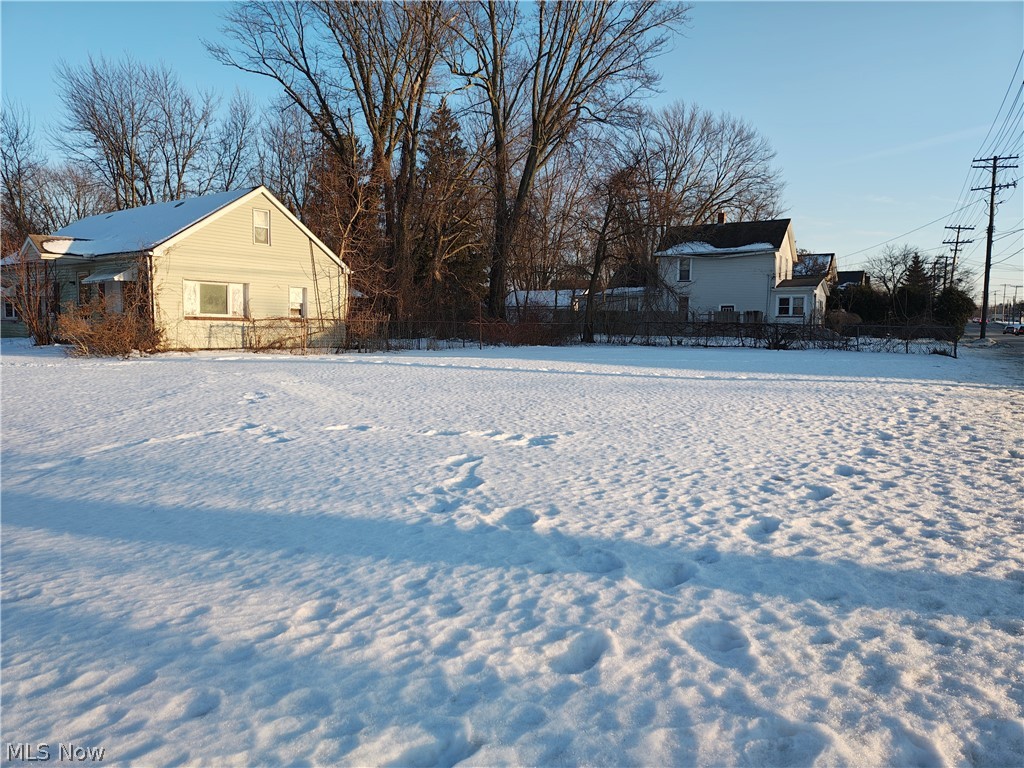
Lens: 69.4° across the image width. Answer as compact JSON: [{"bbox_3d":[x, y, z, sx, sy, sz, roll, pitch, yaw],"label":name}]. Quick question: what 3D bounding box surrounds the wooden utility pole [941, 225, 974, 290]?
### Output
[{"bbox_3d":[44.919,-10.634,75.000,2.600,10.968,0.400,6,5,29],"label":"wooden utility pole"}]

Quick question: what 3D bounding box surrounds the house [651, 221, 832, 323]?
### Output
[{"bbox_3d":[15.470,-6.963,49.425,10.564,7.806,5.600,4,5,32],"label":"house"}]

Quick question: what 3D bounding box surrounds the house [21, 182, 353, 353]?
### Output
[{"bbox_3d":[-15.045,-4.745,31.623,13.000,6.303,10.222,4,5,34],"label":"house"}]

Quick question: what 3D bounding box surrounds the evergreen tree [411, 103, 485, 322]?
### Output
[{"bbox_3d":[-4.012,-10.233,46.000,4.700,14.484,4.700,1,4,0],"label":"evergreen tree"}]

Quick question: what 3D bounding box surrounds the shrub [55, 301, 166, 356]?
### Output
[{"bbox_3d":[-12.867,-1.763,23.700,3.000,1.680,2.200,4,5,34],"label":"shrub"}]

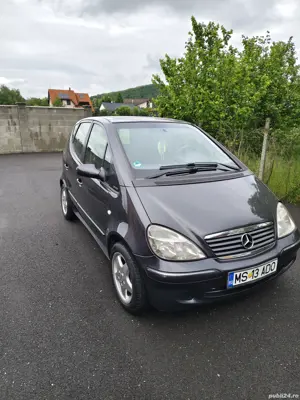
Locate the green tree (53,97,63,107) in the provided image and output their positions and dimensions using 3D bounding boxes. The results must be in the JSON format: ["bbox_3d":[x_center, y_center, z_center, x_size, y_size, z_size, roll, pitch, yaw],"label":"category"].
[{"bbox_3d":[-15.643,-14.679,47.381,2.000,5.200,2.000,-3,16,-15],"label":"green tree"}]

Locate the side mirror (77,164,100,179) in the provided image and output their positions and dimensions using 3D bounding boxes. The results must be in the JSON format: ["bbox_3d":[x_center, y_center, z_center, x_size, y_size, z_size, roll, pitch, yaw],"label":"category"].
[{"bbox_3d":[-0.567,-0.268,2.605,0.220,0.140,0.130,-7,18,-27],"label":"side mirror"}]

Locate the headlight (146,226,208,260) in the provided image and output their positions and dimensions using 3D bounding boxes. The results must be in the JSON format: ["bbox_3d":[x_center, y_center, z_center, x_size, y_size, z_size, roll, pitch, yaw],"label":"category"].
[{"bbox_3d":[0.189,0.305,1.969,0.340,0.250,0.280,-7,18,-27],"label":"headlight"}]

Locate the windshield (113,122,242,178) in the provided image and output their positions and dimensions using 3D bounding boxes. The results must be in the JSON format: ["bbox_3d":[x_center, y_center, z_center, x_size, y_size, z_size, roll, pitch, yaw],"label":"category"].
[{"bbox_3d":[0.238,-0.566,2.868,1.300,0.130,0.920,-7,48,-27],"label":"windshield"}]

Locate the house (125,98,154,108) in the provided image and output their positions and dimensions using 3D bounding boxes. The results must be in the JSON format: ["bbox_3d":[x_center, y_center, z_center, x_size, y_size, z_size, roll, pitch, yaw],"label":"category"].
[{"bbox_3d":[-3.125,-24.333,78.275,10.000,7.500,9.000,-1,16,-8],"label":"house"}]

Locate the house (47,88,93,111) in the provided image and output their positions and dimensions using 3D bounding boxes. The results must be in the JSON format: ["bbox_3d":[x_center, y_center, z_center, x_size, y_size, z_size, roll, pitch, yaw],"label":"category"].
[{"bbox_3d":[-17.157,-19.968,60.577,9.800,8.000,8.500,-3,16,-14],"label":"house"}]

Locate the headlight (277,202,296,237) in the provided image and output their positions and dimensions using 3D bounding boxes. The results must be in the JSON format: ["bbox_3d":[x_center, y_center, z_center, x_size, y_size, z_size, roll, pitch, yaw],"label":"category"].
[{"bbox_3d":[1.161,0.182,2.469,0.340,0.250,0.280,-7,18,-27],"label":"headlight"}]

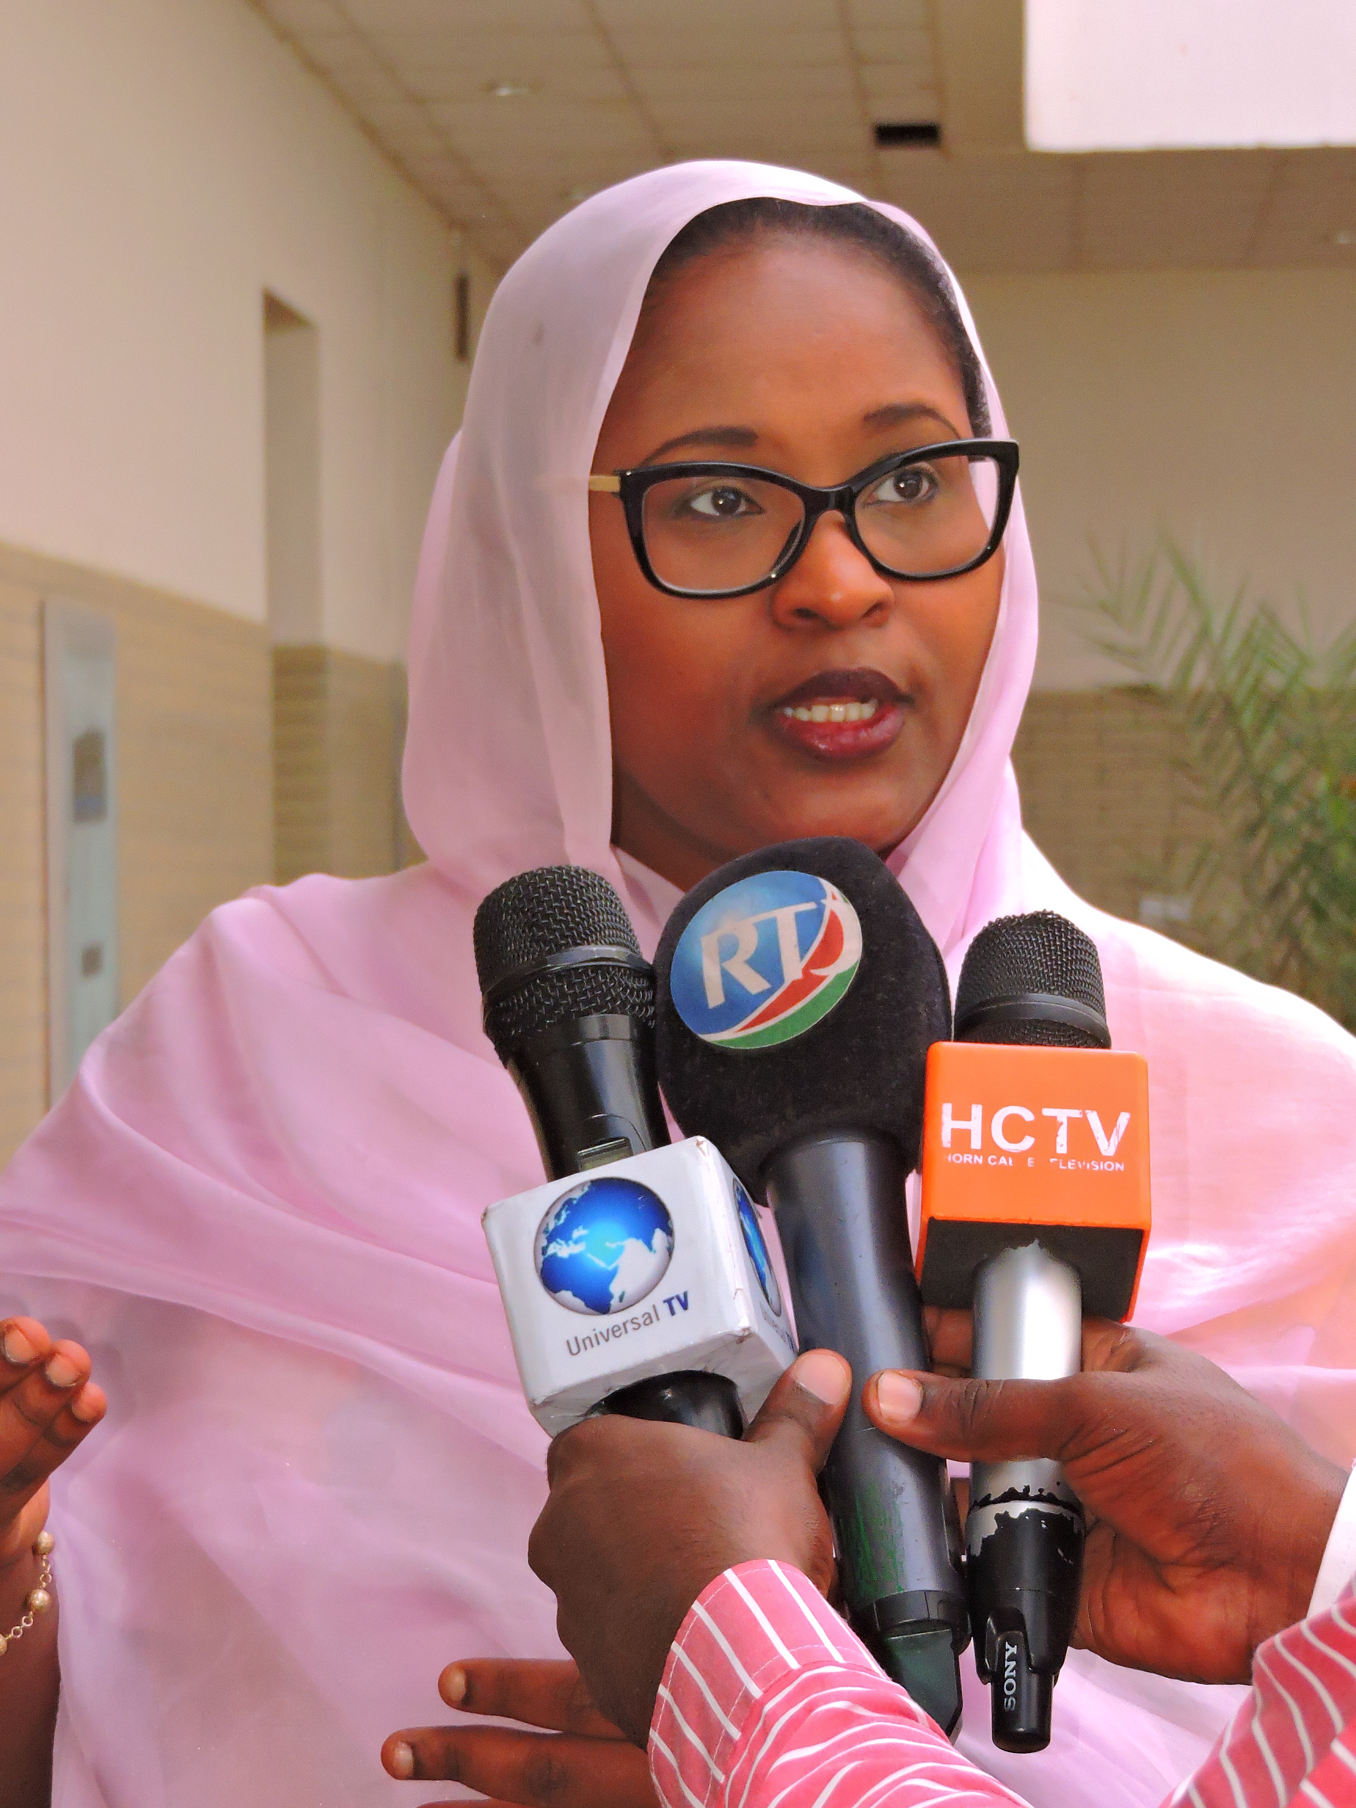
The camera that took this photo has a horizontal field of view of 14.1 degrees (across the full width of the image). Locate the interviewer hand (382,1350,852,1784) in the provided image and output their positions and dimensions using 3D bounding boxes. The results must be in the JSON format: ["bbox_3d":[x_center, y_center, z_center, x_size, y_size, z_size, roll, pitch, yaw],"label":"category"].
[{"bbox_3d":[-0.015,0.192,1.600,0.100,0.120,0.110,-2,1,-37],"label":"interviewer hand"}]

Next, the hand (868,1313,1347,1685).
[{"bbox_3d":[0.125,0.173,1.600,0.130,0.108,0.085,-1,1,30],"label":"hand"}]

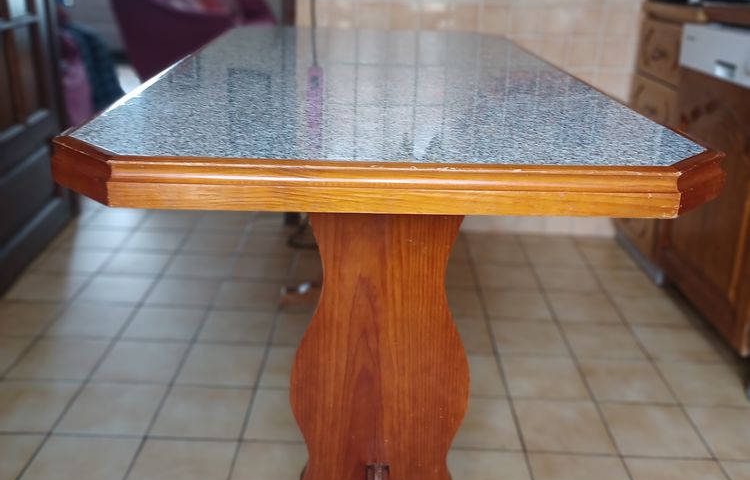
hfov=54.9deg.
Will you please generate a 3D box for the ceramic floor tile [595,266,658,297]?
[{"bbox_3d":[0.851,0.143,2.417,0.200,0.010,0.200,2,22,0],"label":"ceramic floor tile"}]

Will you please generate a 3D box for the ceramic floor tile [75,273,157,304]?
[{"bbox_3d":[-0.781,0.152,2.192,0.199,0.009,0.199,2,22,0],"label":"ceramic floor tile"}]

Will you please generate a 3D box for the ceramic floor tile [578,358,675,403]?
[{"bbox_3d":[0.632,0.359,1.832,0.200,0.010,0.200,2,22,0],"label":"ceramic floor tile"}]

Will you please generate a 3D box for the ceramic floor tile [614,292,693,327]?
[{"bbox_3d":[0.834,0.216,2.195,0.199,0.009,0.199,2,22,0],"label":"ceramic floor tile"}]

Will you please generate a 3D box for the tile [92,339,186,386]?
[{"bbox_3d":[-0.583,0.310,1.817,0.199,0.010,0.199,2,21,0],"label":"tile"}]

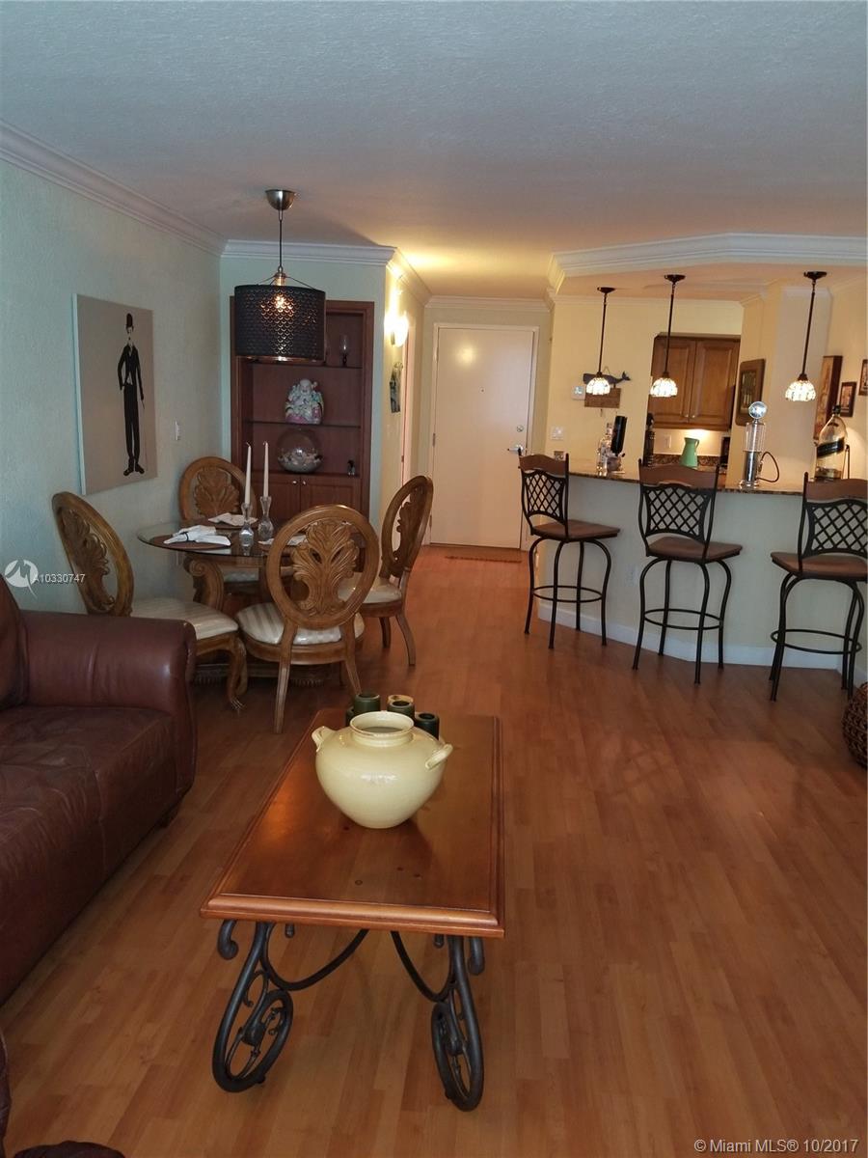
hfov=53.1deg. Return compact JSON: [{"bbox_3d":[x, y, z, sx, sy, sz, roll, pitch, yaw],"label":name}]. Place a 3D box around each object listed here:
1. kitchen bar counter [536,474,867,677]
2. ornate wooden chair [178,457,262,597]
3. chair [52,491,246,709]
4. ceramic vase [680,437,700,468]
[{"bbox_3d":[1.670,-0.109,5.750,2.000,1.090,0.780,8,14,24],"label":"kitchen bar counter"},{"bbox_3d":[-1.292,-0.173,5.365,0.540,1.075,0.680,-3,14,-24],"label":"ornate wooden chair"},{"bbox_3d":[-1.355,0.110,4.067,0.540,1.075,0.700,13,16,41],"label":"chair"},{"bbox_3d":[2.486,-1.224,8.453,0.200,0.290,0.170,3,12,4],"label":"ceramic vase"}]

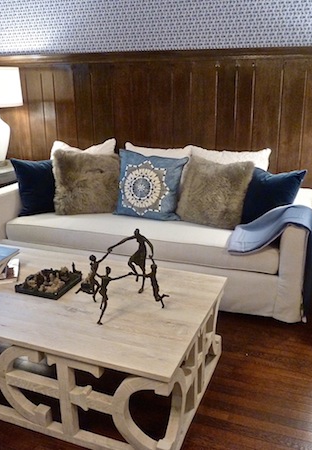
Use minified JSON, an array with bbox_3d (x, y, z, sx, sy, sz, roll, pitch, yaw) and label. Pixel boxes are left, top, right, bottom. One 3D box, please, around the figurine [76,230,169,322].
[{"bbox_3d":[-0.136,0.222,1.947,0.400,0.330,0.330,0,18,0],"label":"figurine"}]

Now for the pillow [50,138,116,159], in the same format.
[{"bbox_3d":[-0.635,-0.450,3.658,0.590,0.530,0.180,3,1,10],"label":"pillow"}]

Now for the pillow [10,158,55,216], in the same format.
[{"bbox_3d":[-0.898,-0.338,3.496,0.470,0.470,0.170,-7,-5,-20],"label":"pillow"}]

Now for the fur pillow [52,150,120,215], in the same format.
[{"bbox_3d":[-0.547,-0.335,3.447,0.530,0.500,0.200,1,-2,4],"label":"fur pillow"}]

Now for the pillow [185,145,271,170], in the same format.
[{"bbox_3d":[0.506,-0.326,3.245,0.600,0.530,0.180,7,2,23],"label":"pillow"}]

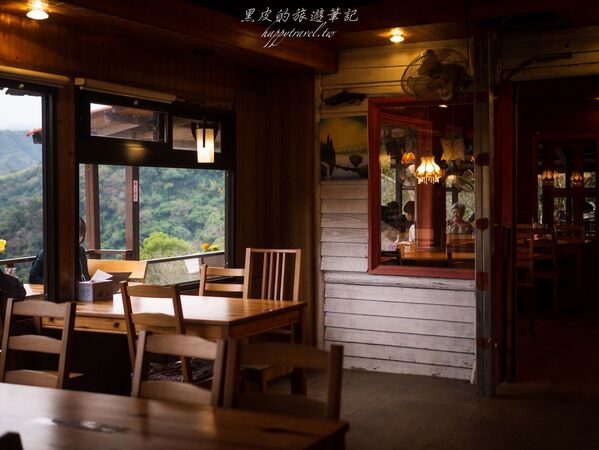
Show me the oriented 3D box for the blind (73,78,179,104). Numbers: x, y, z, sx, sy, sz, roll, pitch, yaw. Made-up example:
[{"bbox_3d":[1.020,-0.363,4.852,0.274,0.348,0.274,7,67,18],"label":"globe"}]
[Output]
[{"bbox_3d":[-1.160,-0.915,5.925,0.090,0.110,1.064,1,2,28],"label":"blind"}]

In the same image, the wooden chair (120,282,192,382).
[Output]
[{"bbox_3d":[-0.663,0.770,4.614,0.363,0.947,0.470,1,2,28],"label":"wooden chair"}]

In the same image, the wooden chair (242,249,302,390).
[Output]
[{"bbox_3d":[-0.276,0.691,5.351,0.406,1.052,0.500,1,2,28],"label":"wooden chair"}]

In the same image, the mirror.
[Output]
[{"bbox_3d":[0.942,-0.299,6.601,0.899,1.353,0.070,1,2,28],"label":"mirror"}]

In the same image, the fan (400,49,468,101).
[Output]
[{"bbox_3d":[0.985,-1.091,6.317,0.440,0.430,0.340,2,21,38],"label":"fan"}]

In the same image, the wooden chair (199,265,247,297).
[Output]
[{"bbox_3d":[-0.610,0.744,5.601,0.385,0.929,0.480,1,2,28],"label":"wooden chair"}]

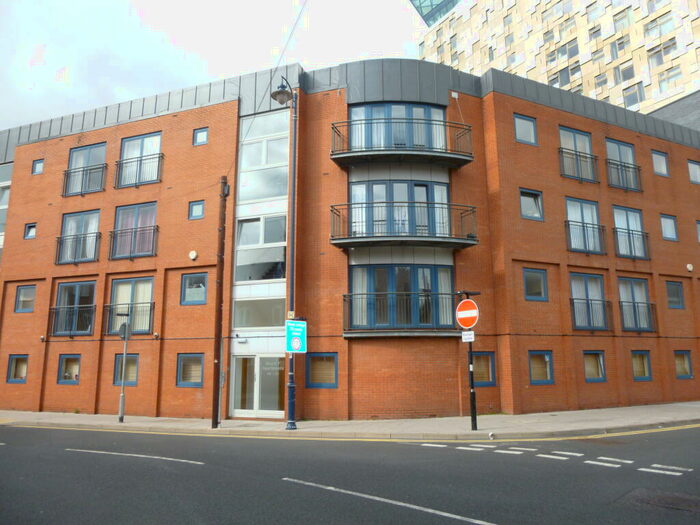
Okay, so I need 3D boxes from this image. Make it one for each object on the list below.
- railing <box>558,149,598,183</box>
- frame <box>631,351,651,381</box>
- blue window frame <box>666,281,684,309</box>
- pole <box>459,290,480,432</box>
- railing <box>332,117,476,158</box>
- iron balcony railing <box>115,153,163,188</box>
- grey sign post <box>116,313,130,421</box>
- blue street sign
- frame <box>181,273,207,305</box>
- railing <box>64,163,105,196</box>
[{"bbox_3d":[8.760,-3.636,19.201,2.127,1.107,0.140,5,-11,-26],"label":"railing"},{"bbox_3d":[11.018,3.909,19.066,1.069,1.113,0.120,5,-12,-25],"label":"frame"},{"bbox_3d":[13.341,1.360,20.697,1.050,1.080,0.100,4,-11,-25],"label":"blue window frame"},{"bbox_3d":[3.084,2.473,12.884,0.300,3.500,0.740,7,-12,-36],"label":"pole"},{"bbox_3d":[1.719,-3.852,16.505,4.600,1.170,1.300,0,-10,-2],"label":"railing"},{"bbox_3d":[-7.950,-3.437,19.195,2.244,1.103,0.170,-4,-11,21],"label":"iron balcony railing"},{"bbox_3d":[-7.596,3.459,16.800,0.500,3.546,0.600,-3,-11,15],"label":"grey sign post"},{"bbox_3d":[-1.532,2.139,14.530,0.719,0.900,0.050,8,-14,-39],"label":"blue street sign"},{"bbox_3d":[-5.453,0.943,17.720,1.114,1.094,0.100,-4,-11,21],"label":"frame"},{"bbox_3d":[-10.904,-3.321,20.731,2.271,1.129,0.170,-4,-11,20],"label":"railing"}]

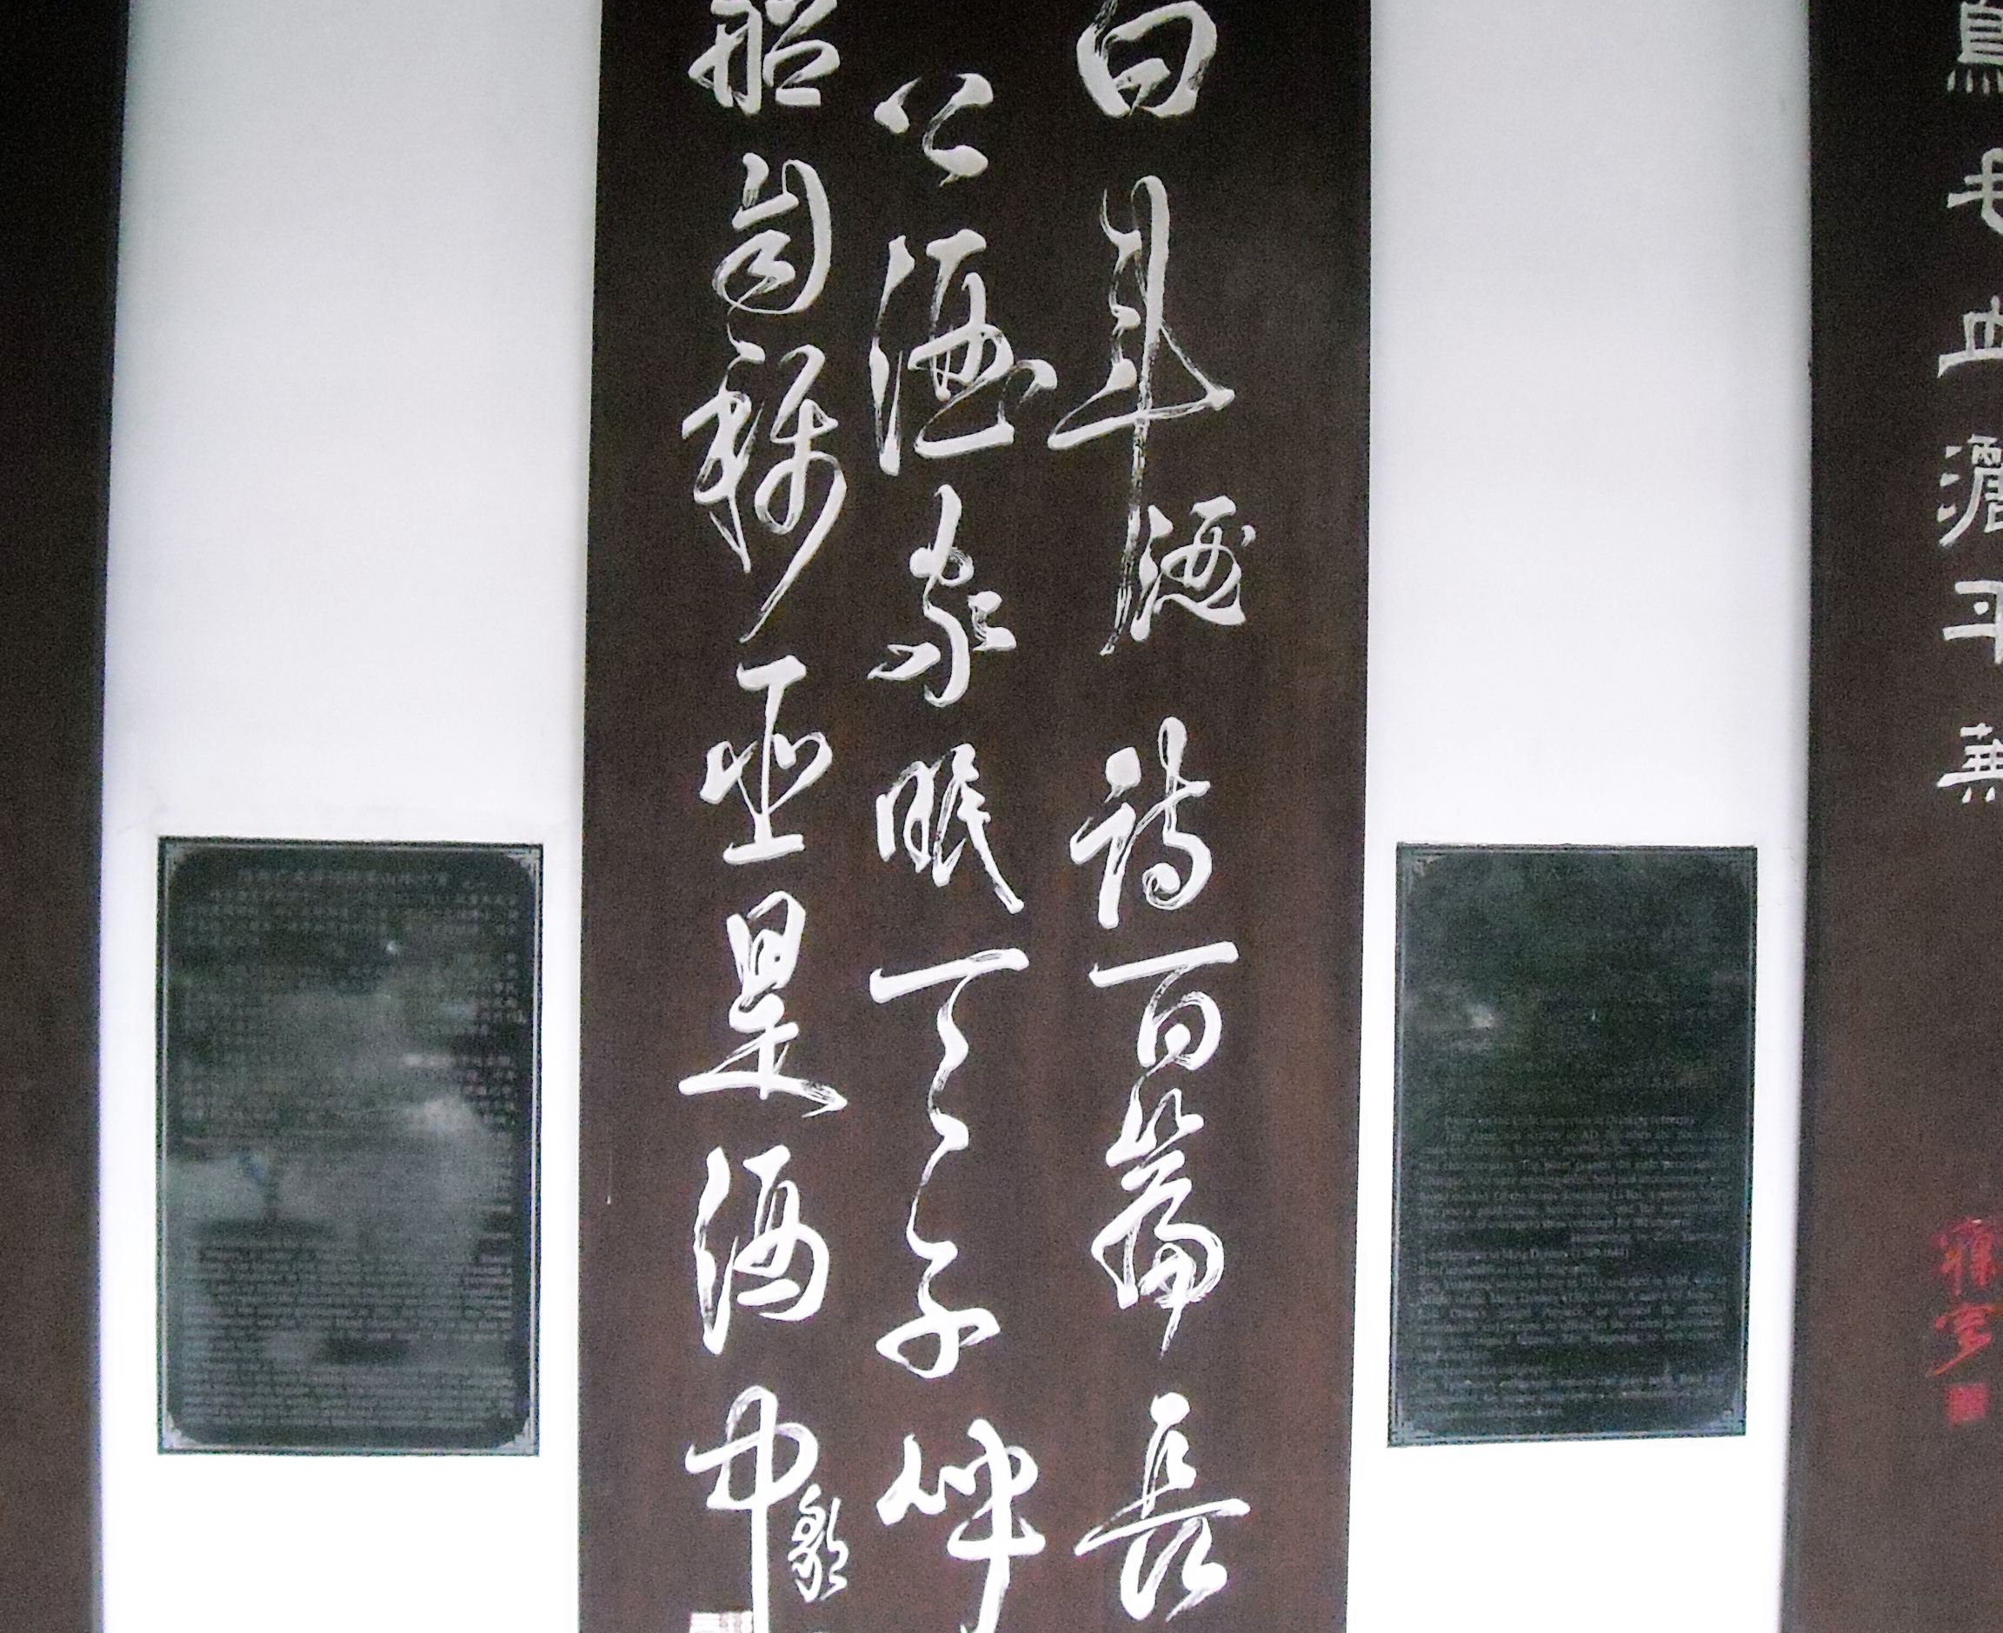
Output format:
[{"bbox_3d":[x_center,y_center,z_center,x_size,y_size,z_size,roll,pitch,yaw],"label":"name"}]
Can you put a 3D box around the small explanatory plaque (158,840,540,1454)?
[{"bbox_3d":[-0.618,0.316,2.565,0.360,0.584,0.025,1,0,-4],"label":"small explanatory plaque"}]

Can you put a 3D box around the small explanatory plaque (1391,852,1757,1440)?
[{"bbox_3d":[0.561,0.322,2.647,0.360,0.584,0.025,1,0,-4],"label":"small explanatory plaque"}]

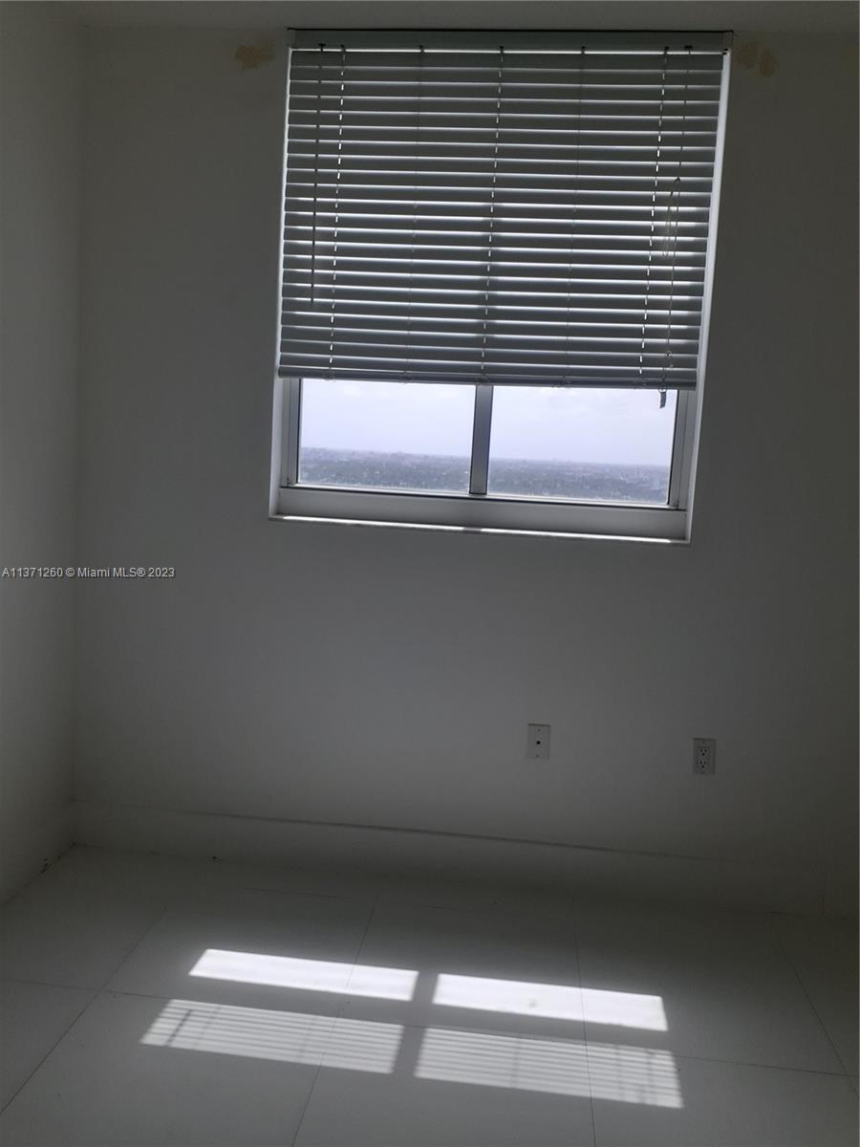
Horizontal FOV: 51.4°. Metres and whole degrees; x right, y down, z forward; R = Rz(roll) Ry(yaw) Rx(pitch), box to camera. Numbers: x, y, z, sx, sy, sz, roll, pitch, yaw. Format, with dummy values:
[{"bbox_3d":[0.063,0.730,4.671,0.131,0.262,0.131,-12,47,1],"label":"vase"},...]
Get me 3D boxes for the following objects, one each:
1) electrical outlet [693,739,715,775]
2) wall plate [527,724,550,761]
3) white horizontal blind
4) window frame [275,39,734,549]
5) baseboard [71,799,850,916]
[{"bbox_3d":[0.861,0.575,2.801,0.071,0.115,0.010,4,7,6],"label":"electrical outlet"},{"bbox_3d":[0.346,0.540,2.851,0.071,0.115,0.009,4,7,6],"label":"wall plate"},{"bbox_3d":[0.197,-1.098,2.725,1.305,1.011,0.070,4,7,6],"label":"white horizontal blind"},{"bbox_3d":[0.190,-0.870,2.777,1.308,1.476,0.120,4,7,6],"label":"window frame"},{"bbox_3d":[0.049,0.934,2.922,2.541,0.155,0.016,4,7,6],"label":"baseboard"}]

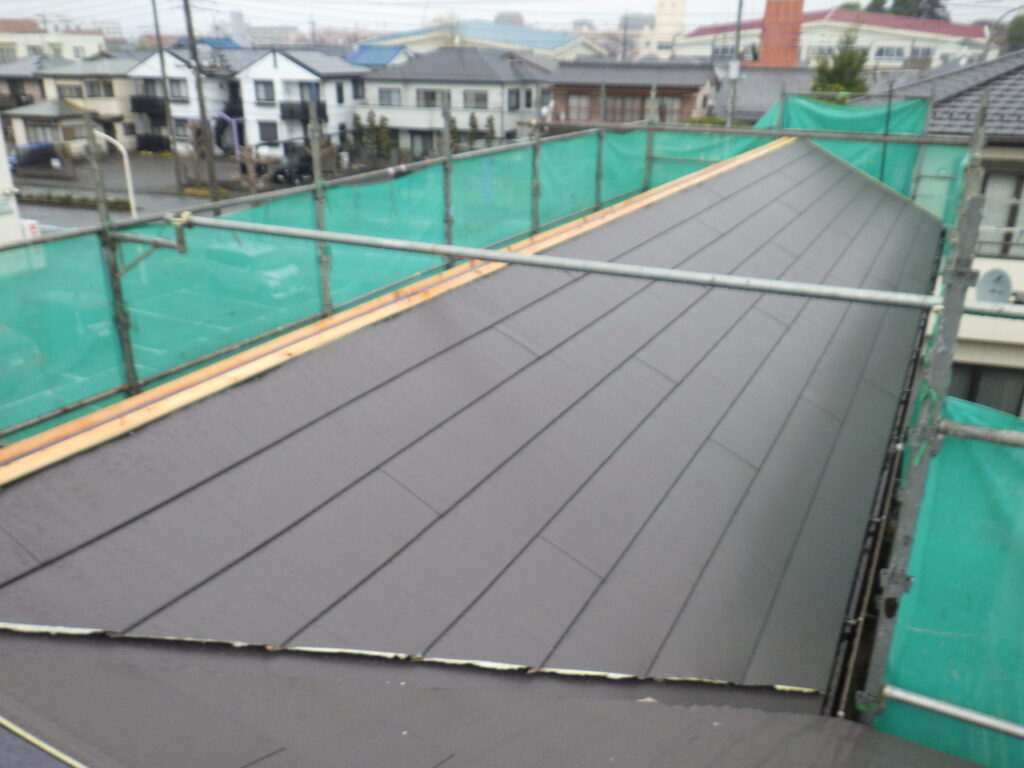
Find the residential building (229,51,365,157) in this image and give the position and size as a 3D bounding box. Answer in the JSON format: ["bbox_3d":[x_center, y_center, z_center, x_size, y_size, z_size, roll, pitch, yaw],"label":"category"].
[{"bbox_3d":[-15.931,-21.922,64.535,7.600,7.650,6.900,9,23,20],"label":"residential building"}]

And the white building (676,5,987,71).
[{"bbox_3d":[44.188,-44.226,114.101,37.393,12.700,16.000,10,24,26],"label":"white building"}]

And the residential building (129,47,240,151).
[{"bbox_3d":[-24.962,-23.222,67.618,7.900,7.600,8.000,9,23,20],"label":"residential building"}]

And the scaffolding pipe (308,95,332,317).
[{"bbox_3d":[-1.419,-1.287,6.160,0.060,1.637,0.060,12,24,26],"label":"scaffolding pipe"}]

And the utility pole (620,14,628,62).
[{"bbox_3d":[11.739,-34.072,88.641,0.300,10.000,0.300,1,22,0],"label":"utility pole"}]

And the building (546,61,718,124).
[{"bbox_3d":[8.660,-18.108,56.920,9.900,6.500,5.800,11,24,24],"label":"building"}]

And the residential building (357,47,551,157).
[{"bbox_3d":[-4.407,-22.986,67.022,12.000,8.000,8.300,9,23,20],"label":"residential building"}]

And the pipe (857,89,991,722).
[{"bbox_3d":[1.144,0.200,2.344,0.060,1.936,0.060,12,24,26],"label":"pipe"}]

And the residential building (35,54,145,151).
[{"bbox_3d":[-32.536,-23.920,69.637,8.200,7.350,6.500,9,23,20],"label":"residential building"}]

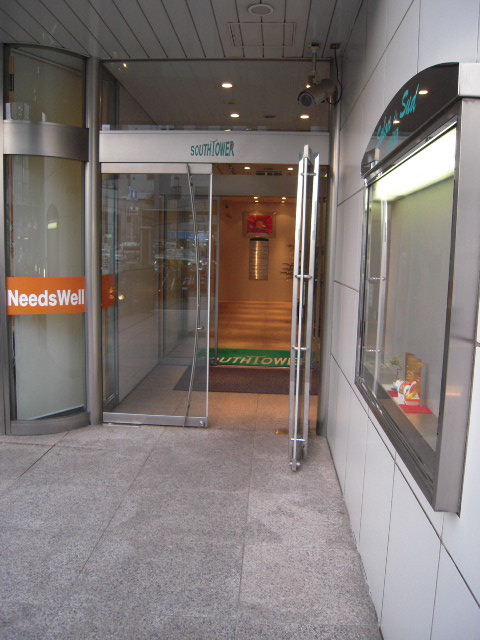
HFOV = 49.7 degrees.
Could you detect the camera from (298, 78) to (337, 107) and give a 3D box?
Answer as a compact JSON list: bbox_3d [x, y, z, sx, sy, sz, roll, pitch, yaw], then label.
[{"bbox_3d":[0.573,-1.683,3.830,0.130,0.140,0.290,9,39,47],"label":"camera"}]

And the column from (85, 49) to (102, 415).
[{"bbox_3d":[-1.236,-0.587,4.397,0.120,3.031,0.120,2,7,3],"label":"column"}]

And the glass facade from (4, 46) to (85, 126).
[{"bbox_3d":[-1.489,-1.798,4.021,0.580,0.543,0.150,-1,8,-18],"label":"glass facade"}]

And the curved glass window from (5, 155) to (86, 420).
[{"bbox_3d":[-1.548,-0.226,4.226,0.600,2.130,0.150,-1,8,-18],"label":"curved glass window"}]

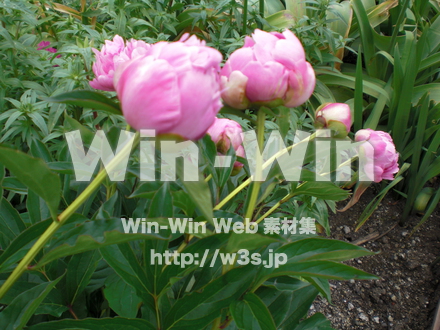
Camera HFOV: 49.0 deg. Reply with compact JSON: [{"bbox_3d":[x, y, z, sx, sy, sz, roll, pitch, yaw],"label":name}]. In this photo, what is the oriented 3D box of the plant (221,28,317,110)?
[{"bbox_3d":[0.051,-0.102,0.510,0.097,0.080,0.095,0,34,0],"label":"plant"}]

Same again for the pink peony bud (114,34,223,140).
[{"bbox_3d":[-0.044,-0.065,0.420,0.088,0.082,0.088,3,12,0],"label":"pink peony bud"}]

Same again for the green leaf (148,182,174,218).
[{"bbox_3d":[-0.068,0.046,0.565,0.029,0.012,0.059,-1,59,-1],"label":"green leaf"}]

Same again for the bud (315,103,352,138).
[{"bbox_3d":[0.139,-0.054,0.590,0.042,0.042,0.042,31,6,0],"label":"bud"}]

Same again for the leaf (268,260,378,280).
[{"bbox_3d":[0.109,0.111,0.510,0.116,0.013,0.031,2,28,0],"label":"leaf"}]

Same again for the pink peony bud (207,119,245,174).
[{"bbox_3d":[0.006,-0.024,0.600,0.053,0.062,0.053,-12,15,0],"label":"pink peony bud"}]

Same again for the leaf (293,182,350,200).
[{"bbox_3d":[0.139,0.035,0.660,0.078,0.016,0.035,-1,30,-6],"label":"leaf"}]

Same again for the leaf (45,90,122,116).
[{"bbox_3d":[-0.152,-0.072,0.550,0.092,0.018,0.032,6,31,9],"label":"leaf"}]

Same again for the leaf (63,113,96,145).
[{"bbox_3d":[-0.186,-0.049,0.640,0.068,0.012,0.028,40,43,17],"label":"leaf"}]

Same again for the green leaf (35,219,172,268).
[{"bbox_3d":[-0.103,0.070,0.435,0.118,0.018,0.038,-8,29,-15],"label":"green leaf"}]

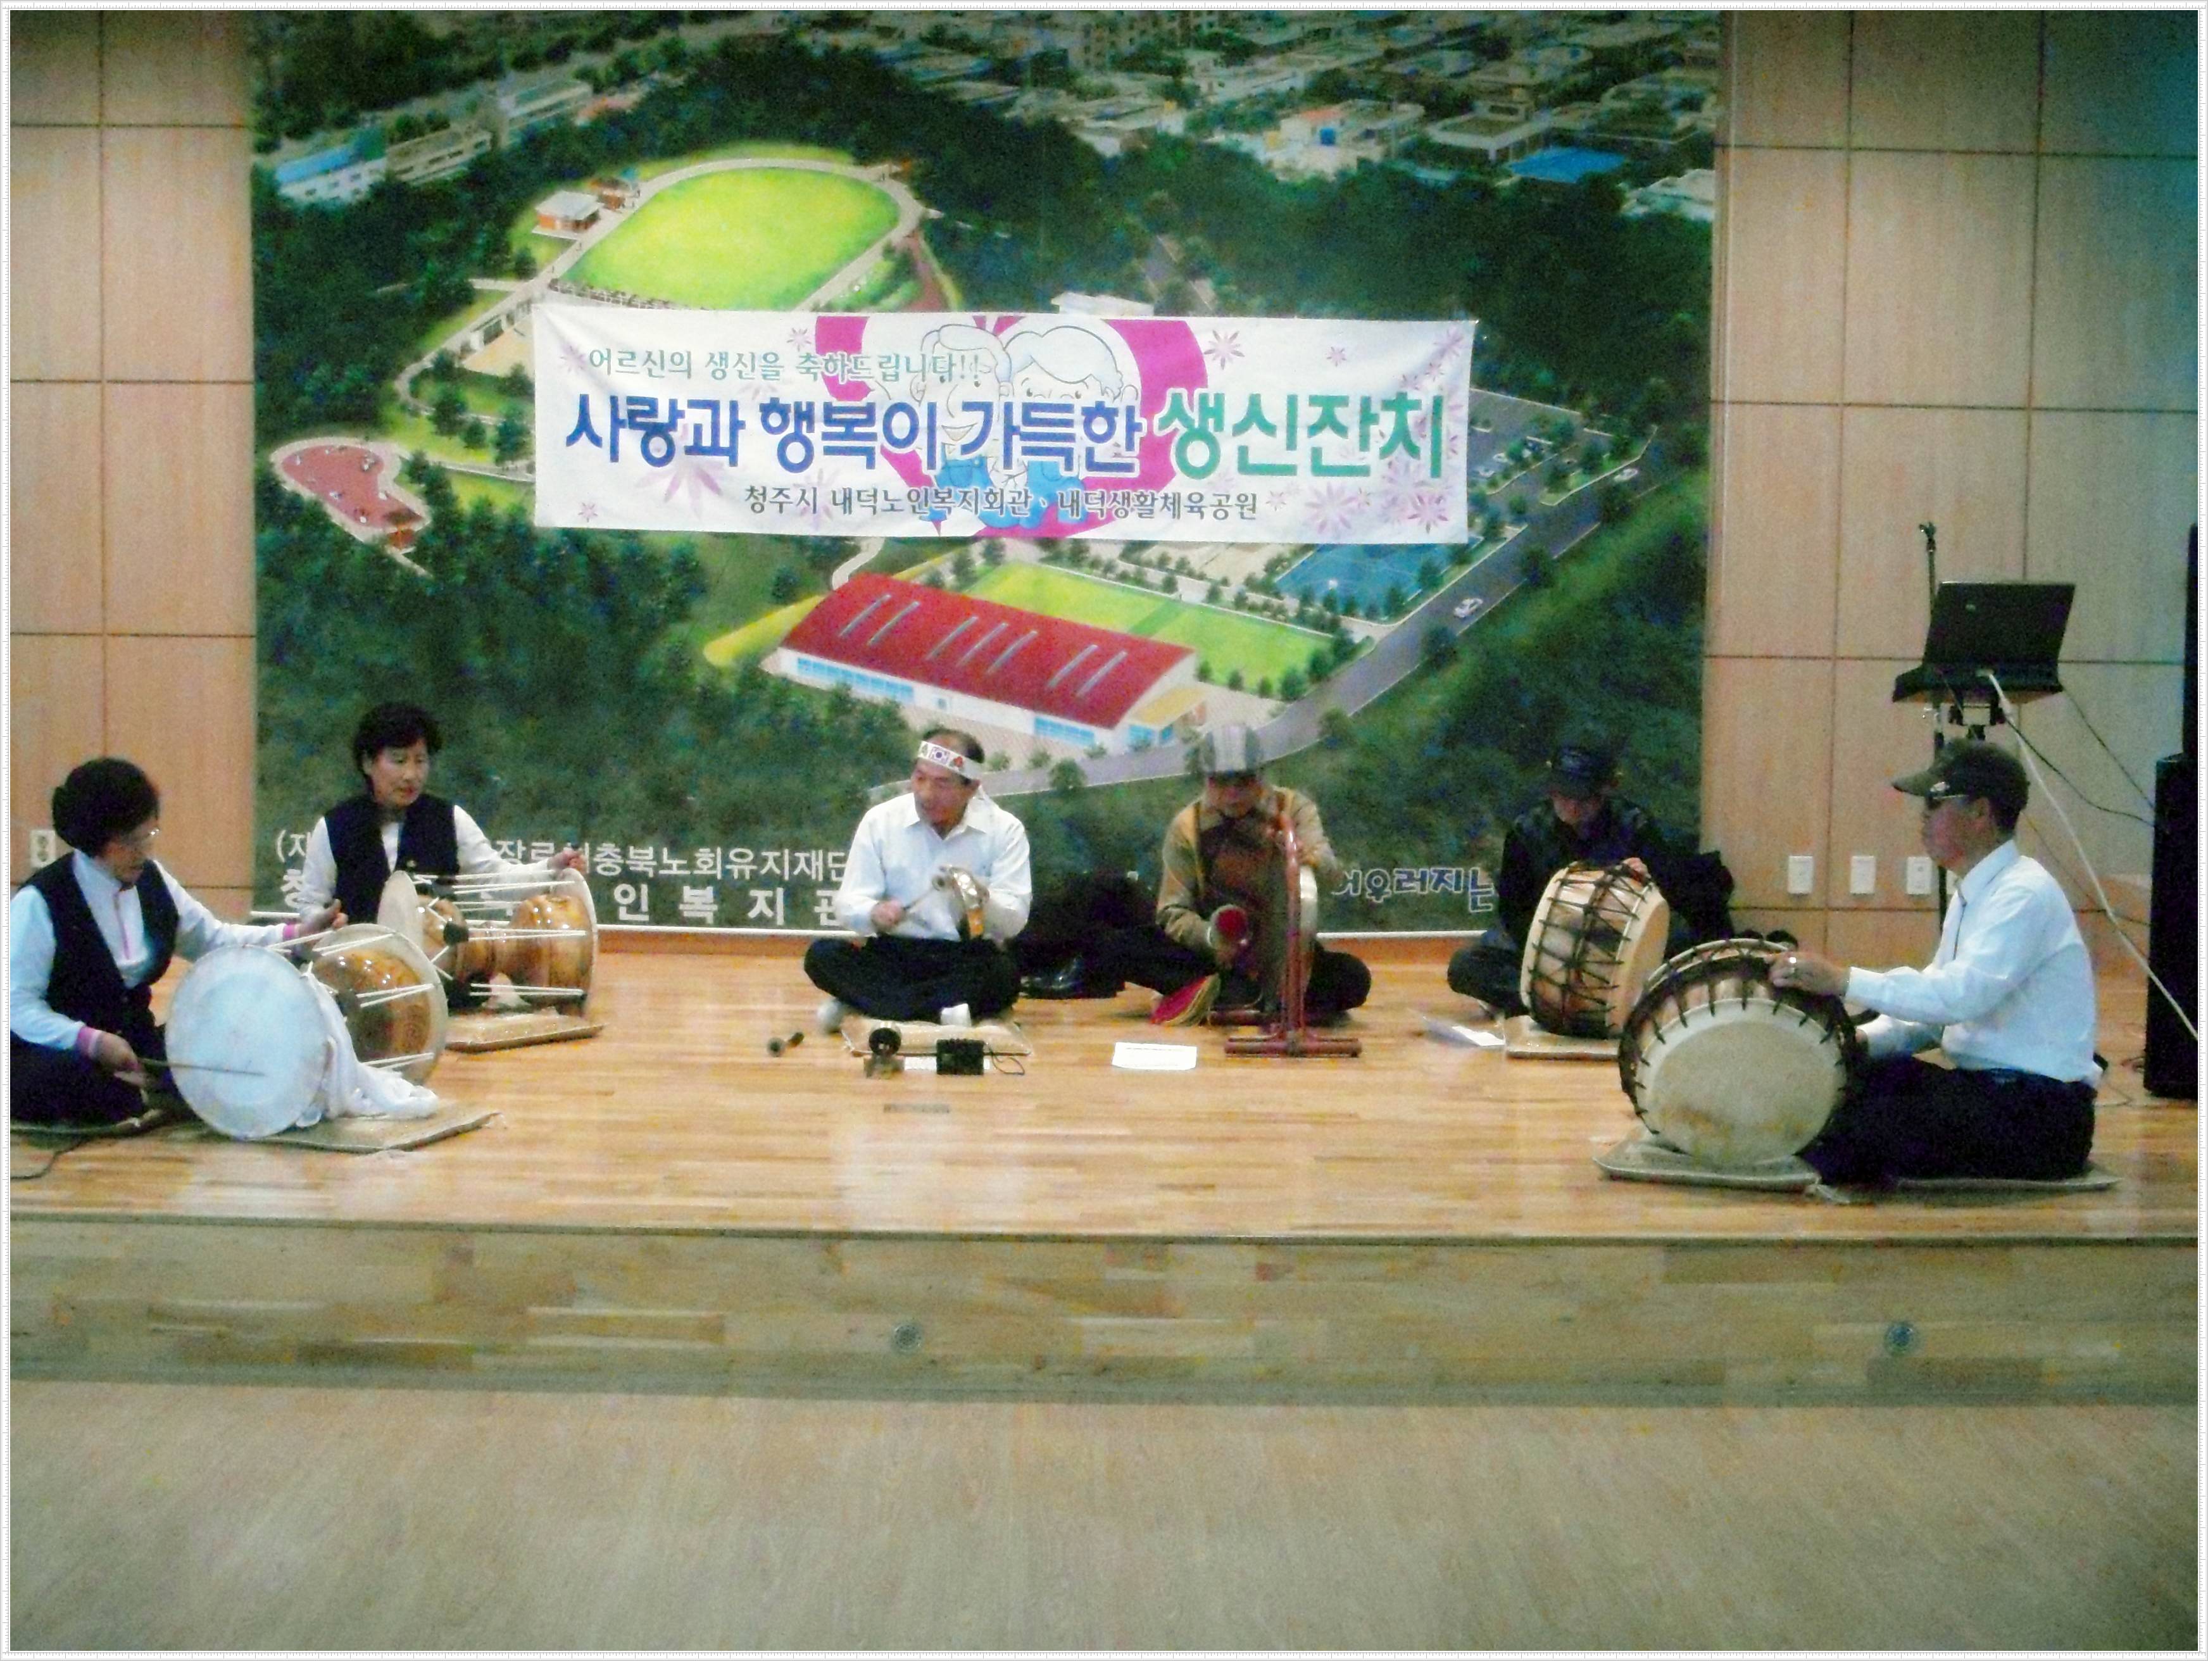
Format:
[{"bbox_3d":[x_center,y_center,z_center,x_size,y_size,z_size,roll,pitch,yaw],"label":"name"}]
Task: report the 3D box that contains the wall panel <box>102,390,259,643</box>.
[{"bbox_3d":[-2.900,-1.013,9.503,0.540,0.810,0.030,1,5,-1],"label":"wall panel"}]

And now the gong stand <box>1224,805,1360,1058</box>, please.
[{"bbox_3d":[0.500,0.268,8.168,0.340,0.640,0.500,1,5,-2],"label":"gong stand"}]

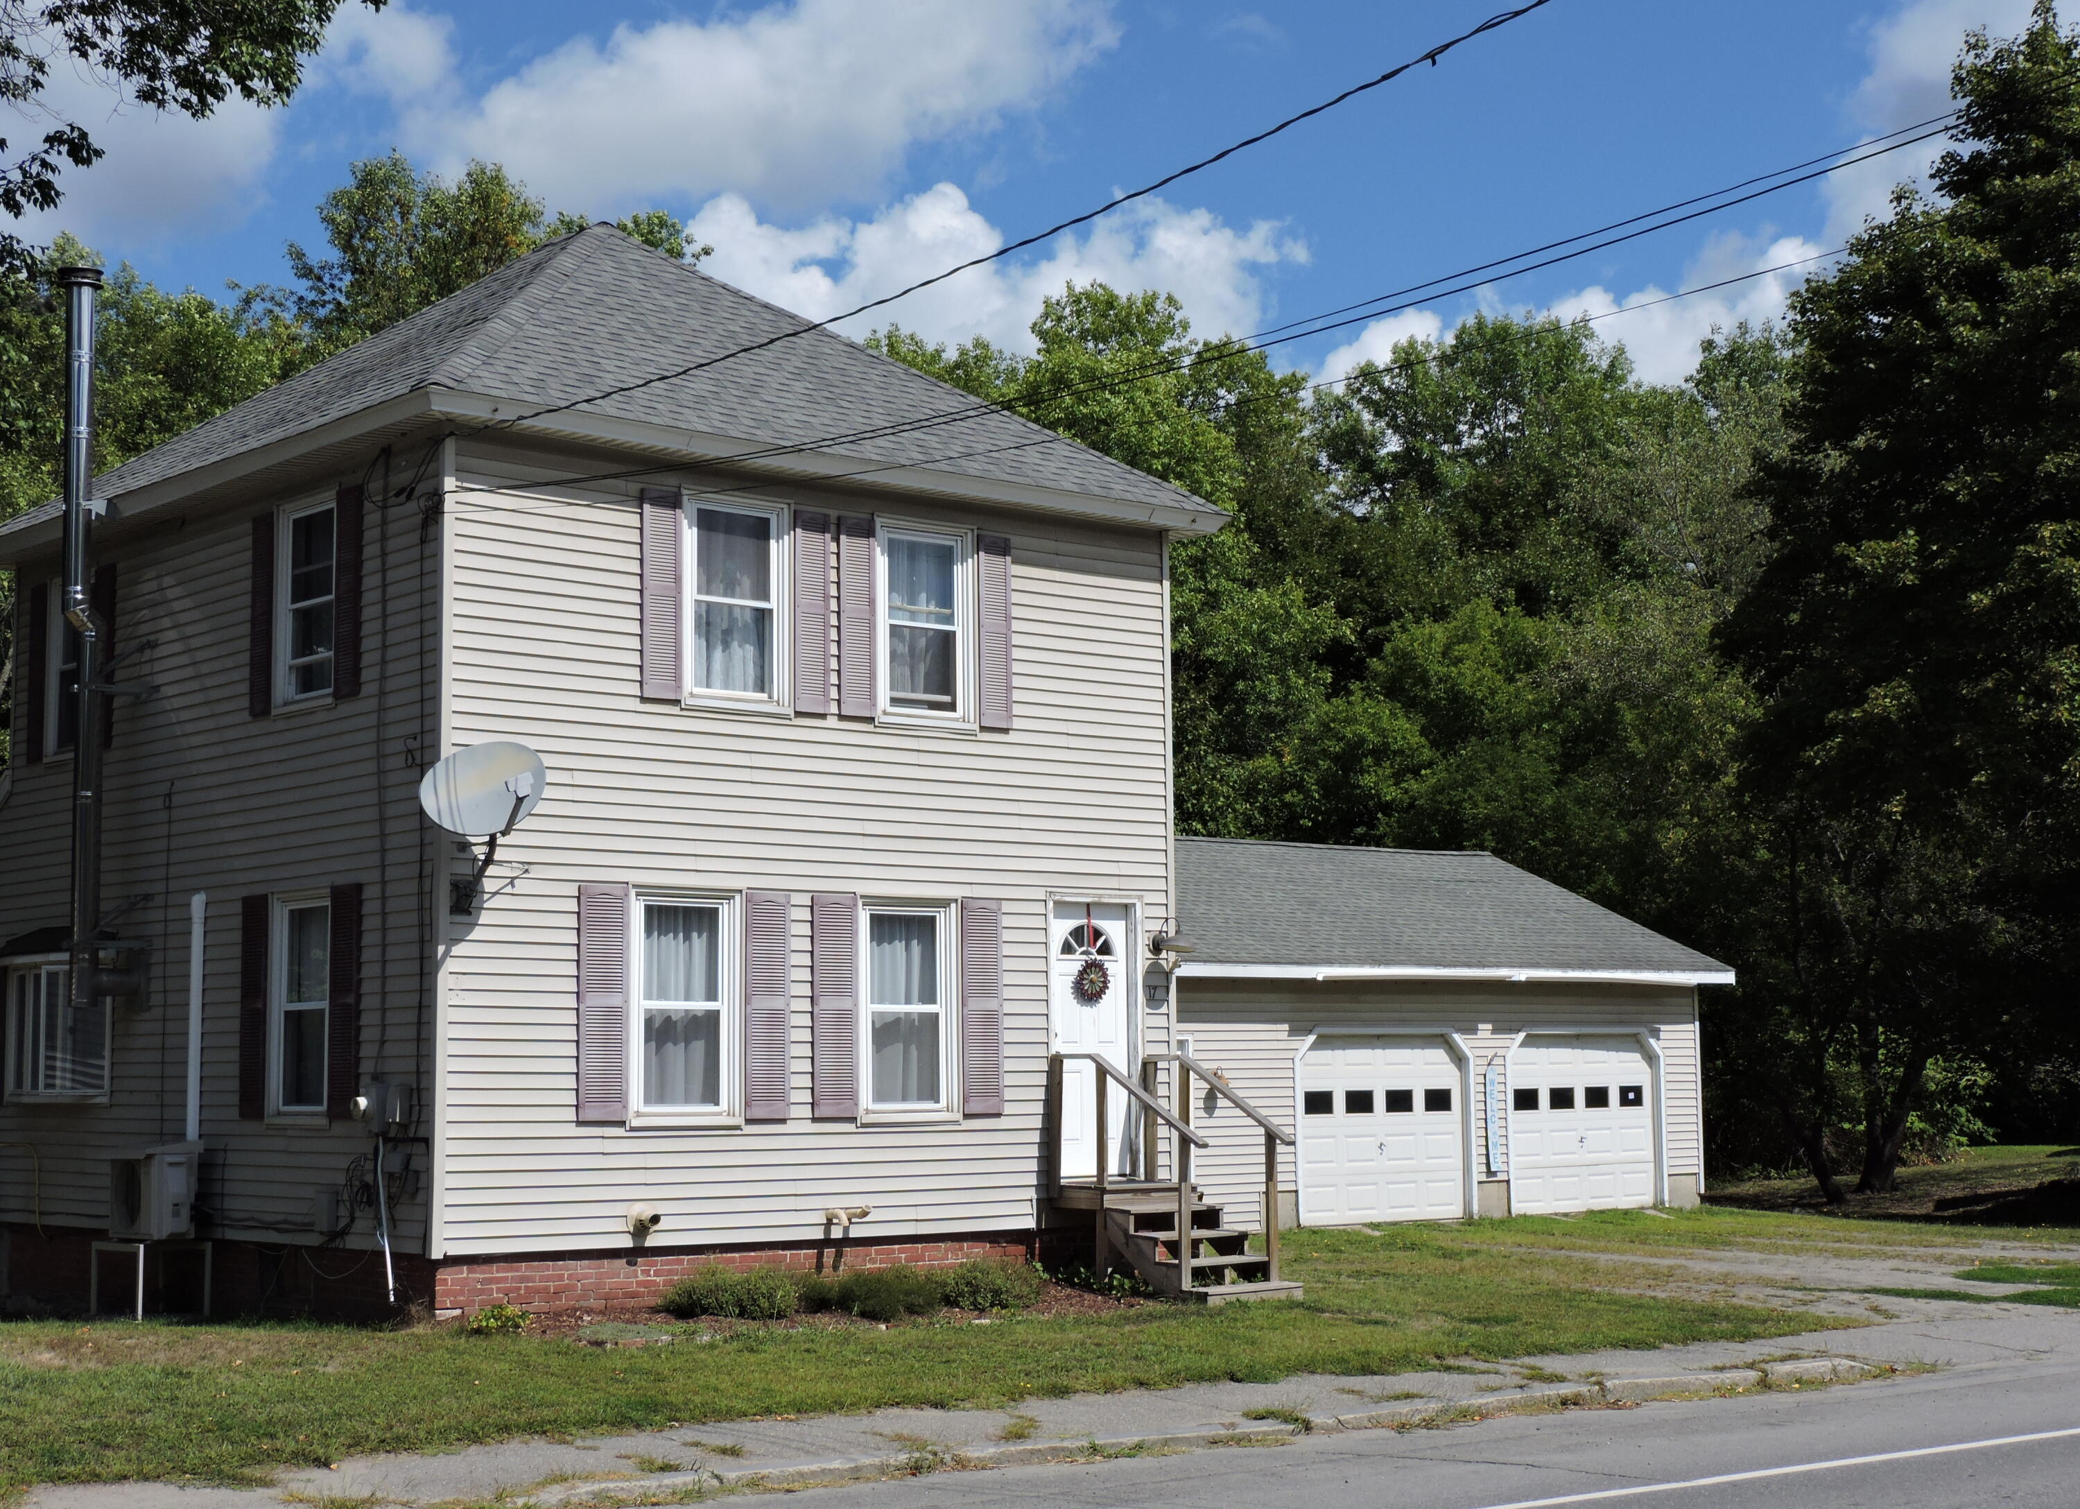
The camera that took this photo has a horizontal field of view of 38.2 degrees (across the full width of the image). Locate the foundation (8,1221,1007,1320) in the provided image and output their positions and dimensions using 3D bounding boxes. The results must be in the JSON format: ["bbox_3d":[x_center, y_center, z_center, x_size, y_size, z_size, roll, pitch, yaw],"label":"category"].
[{"bbox_3d":[-3.569,3.779,22.875,6.200,0.510,6.900,5,-8,-40],"label":"foundation"}]

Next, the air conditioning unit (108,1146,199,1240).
[{"bbox_3d":[-6.063,2.999,20.539,0.310,0.580,0.710,5,-8,-40],"label":"air conditioning unit"}]

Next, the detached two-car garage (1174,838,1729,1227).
[{"bbox_3d":[2.501,3.333,37.207,9.650,4.620,7.900,5,-8,-40],"label":"detached two-car garage"}]

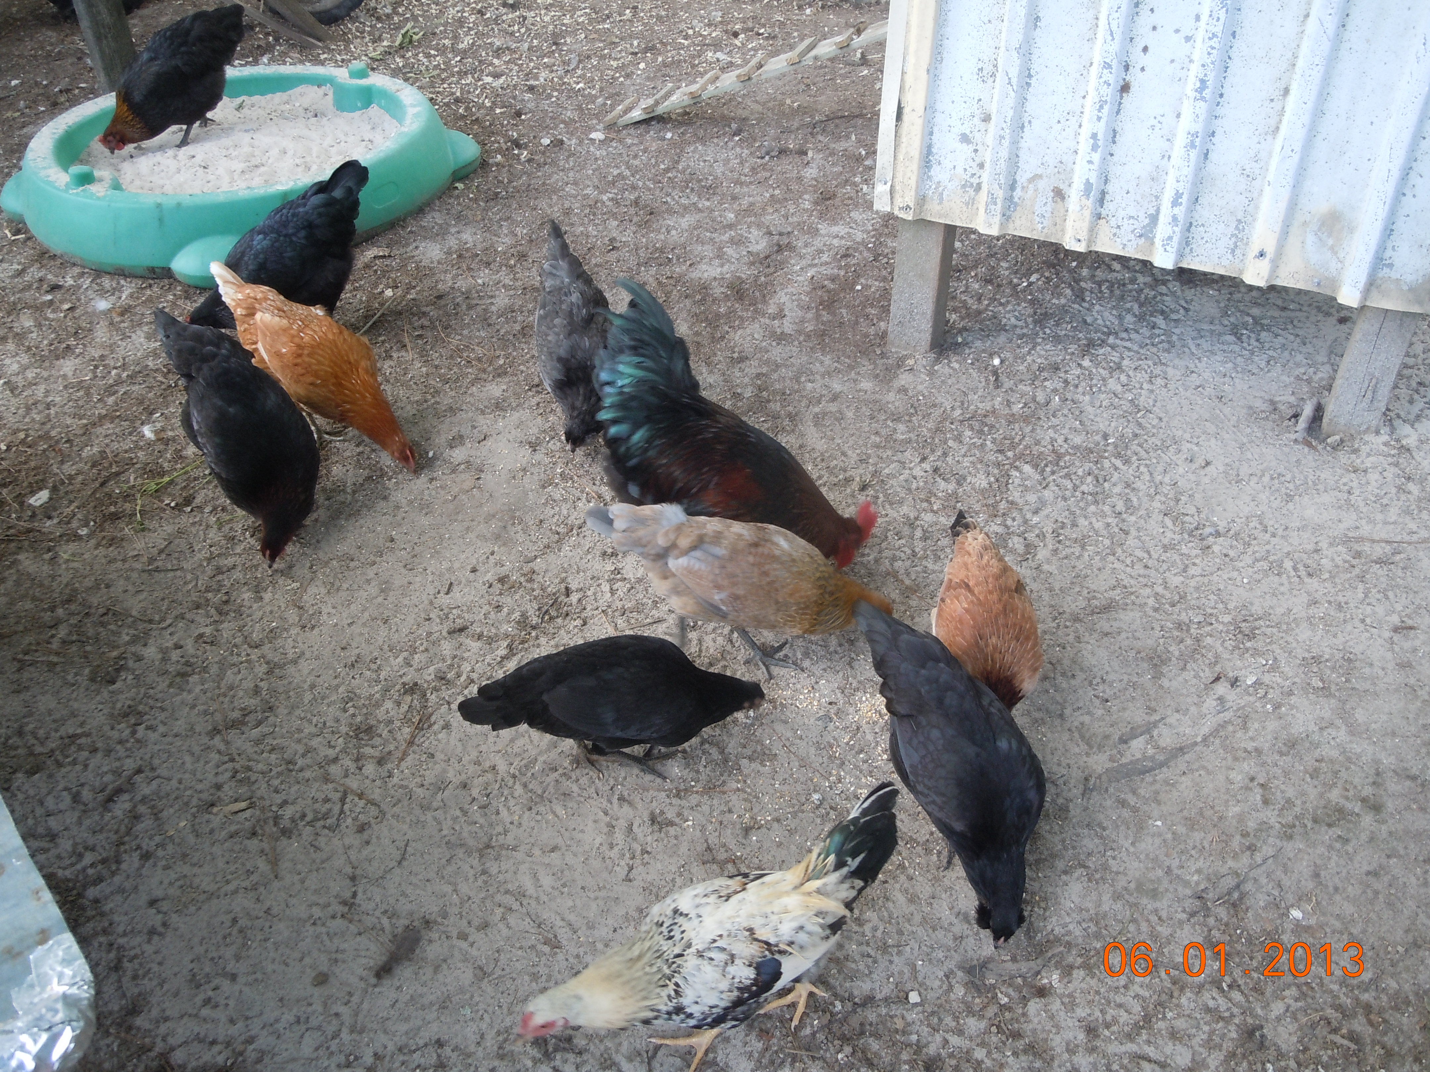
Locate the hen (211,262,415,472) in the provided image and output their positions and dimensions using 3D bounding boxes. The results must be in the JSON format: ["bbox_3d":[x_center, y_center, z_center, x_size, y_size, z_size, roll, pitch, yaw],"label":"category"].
[{"bbox_3d":[-0.708,-0.299,2.400,0.424,0.310,0.165,19,37,26],"label":"hen"}]

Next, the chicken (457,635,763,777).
[{"bbox_3d":[-0.121,0.211,1.709,0.390,0.200,0.150,-10,34,-16],"label":"chicken"}]

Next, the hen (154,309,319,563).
[{"bbox_3d":[-0.797,-0.168,2.211,0.170,0.290,0.420,-18,37,-27],"label":"hen"}]

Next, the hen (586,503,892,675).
[{"bbox_3d":[0.043,0.059,1.893,0.424,0.260,0.160,-4,33,-6],"label":"hen"}]

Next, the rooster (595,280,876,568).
[{"bbox_3d":[0.027,-0.162,2.118,0.484,0.390,0.210,23,39,31],"label":"rooster"}]

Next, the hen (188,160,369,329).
[{"bbox_3d":[-0.927,-0.603,2.868,0.385,0.315,0.170,-18,37,-26],"label":"hen"}]

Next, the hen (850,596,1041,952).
[{"bbox_3d":[0.277,0.266,1.595,0.160,0.235,0.370,-9,34,-14],"label":"hen"}]

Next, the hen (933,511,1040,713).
[{"bbox_3d":[0.364,0.129,1.815,0.150,0.230,0.340,-5,33,-9],"label":"hen"}]

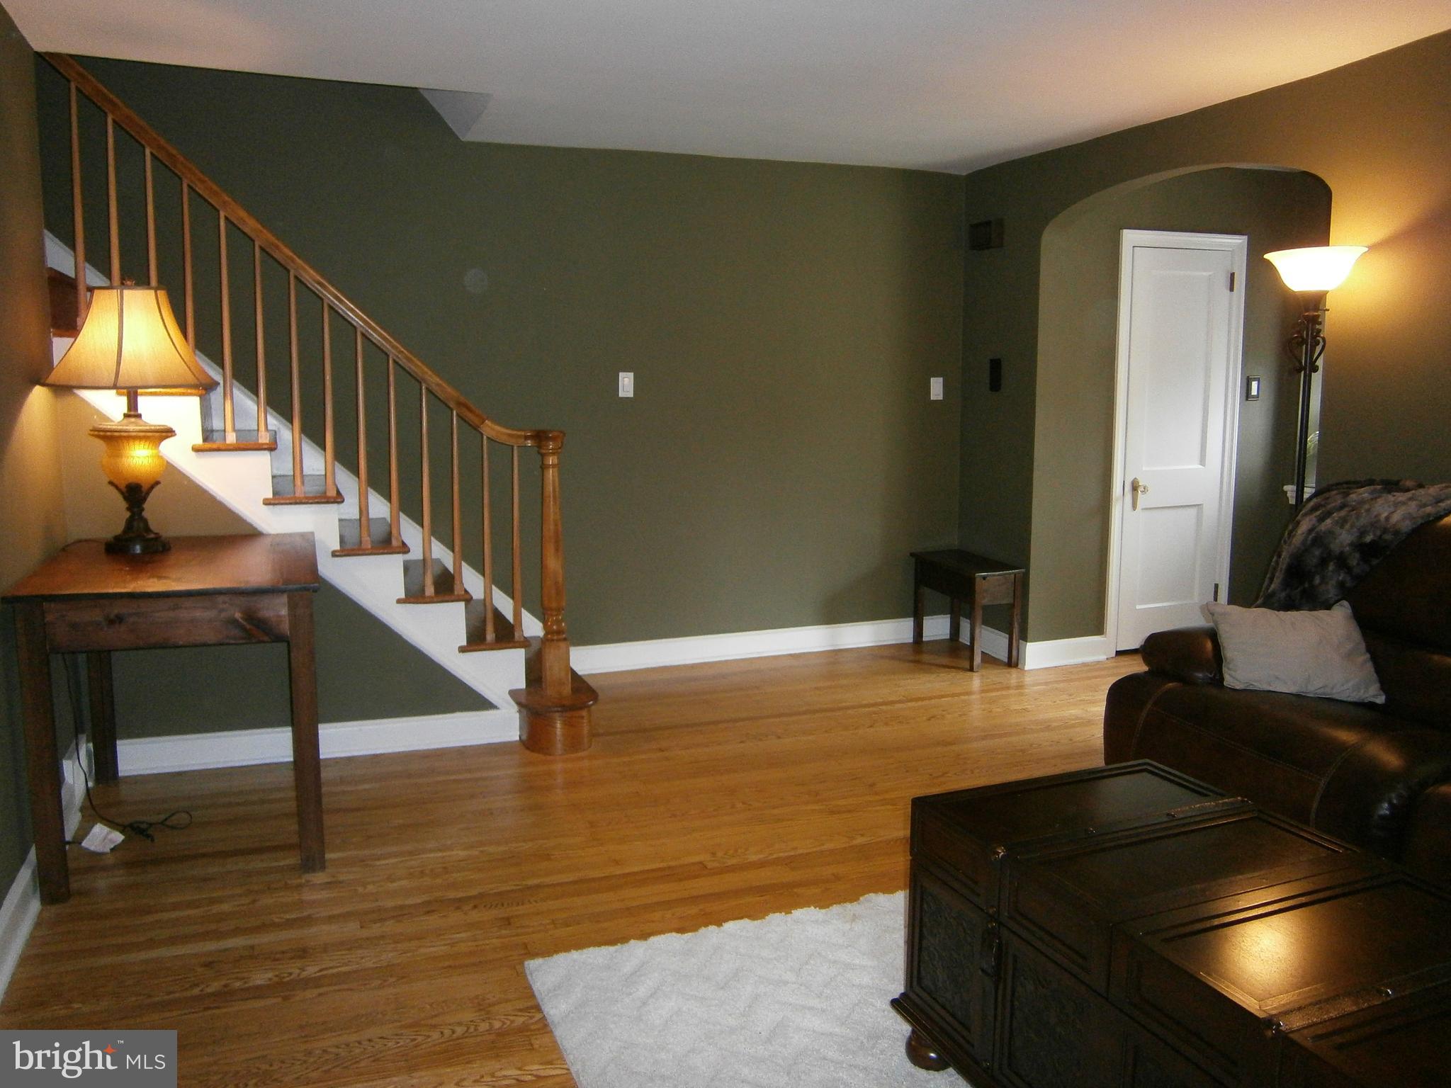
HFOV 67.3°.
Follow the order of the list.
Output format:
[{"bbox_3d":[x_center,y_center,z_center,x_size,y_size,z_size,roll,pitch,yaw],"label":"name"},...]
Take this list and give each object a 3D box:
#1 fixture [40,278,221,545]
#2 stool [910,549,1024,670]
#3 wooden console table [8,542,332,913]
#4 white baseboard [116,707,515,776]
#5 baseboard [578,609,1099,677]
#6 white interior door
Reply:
[{"bbox_3d":[-1.833,-0.379,3.420,0.465,0.825,0.475,-3,8,-22],"label":"fixture"},{"bbox_3d":[1.194,0.325,5.459,0.295,0.475,0.636,-3,8,-22],"label":"stool"},{"bbox_3d":[-1.616,0.449,3.305,0.739,0.790,0.977,-2,8,-19],"label":"wooden console table"},{"bbox_3d":[-1.439,0.706,3.909,1.372,0.122,0.022,-2,8,-18],"label":"white baseboard"},{"bbox_3d":[0.565,0.527,5.222,2.660,0.135,0.694,-3,8,-21],"label":"baseboard"},{"bbox_3d":[2.246,-0.476,5.443,0.758,2.071,0.064,-3,8,-22],"label":"white interior door"}]

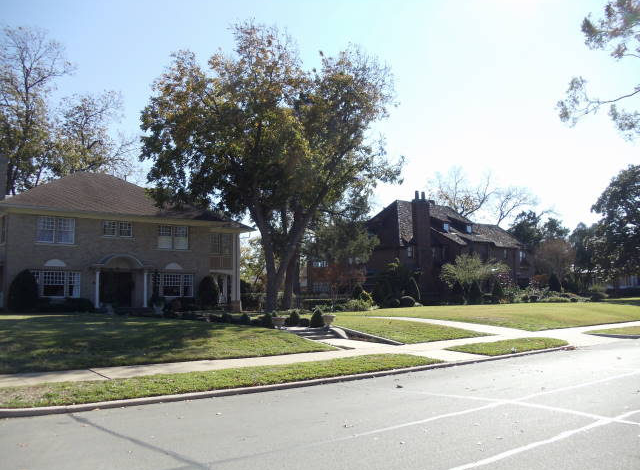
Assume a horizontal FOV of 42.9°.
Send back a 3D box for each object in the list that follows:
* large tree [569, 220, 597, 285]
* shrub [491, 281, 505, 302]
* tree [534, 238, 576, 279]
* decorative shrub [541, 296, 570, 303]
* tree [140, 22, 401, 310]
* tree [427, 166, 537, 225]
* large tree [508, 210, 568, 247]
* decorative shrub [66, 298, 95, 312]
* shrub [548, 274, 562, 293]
[{"bbox_3d":[35.248,3.186,108.000,5.580,9.960,5.580,0,-4,0],"label":"large tree"},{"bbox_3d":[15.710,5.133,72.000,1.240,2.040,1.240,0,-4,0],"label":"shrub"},{"bbox_3d":[26.049,3.586,89.982,4.650,6.640,4.500,-1,-4,16],"label":"tree"},{"bbox_3d":[21.355,5.849,73.769,2.720,0.720,1.700,-1,-4,16],"label":"decorative shrub"},{"bbox_3d":[-2.702,-3.845,44.407,14.190,15.970,12.500,0,-4,-4],"label":"tree"},{"bbox_3d":[20.906,-0.249,105.308,14.240,17.660,12.500,-1,-4,11],"label":"tree"},{"bbox_3d":[27.806,2.493,104.000,7.670,10.990,7.670,0,-4,0],"label":"large tree"},{"bbox_3d":[-13.788,4.001,46.832,1.610,0.800,1.200,1,-4,-16],"label":"decorative shrub"},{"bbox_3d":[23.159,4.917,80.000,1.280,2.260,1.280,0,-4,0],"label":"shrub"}]

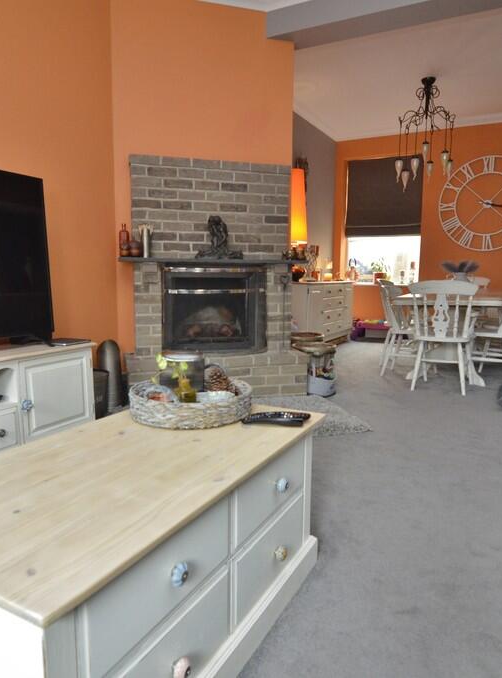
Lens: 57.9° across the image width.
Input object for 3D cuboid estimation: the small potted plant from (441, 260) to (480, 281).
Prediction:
[{"bbox_3d":[2.014,-0.582,4.399,0.340,0.353,0.310,4,9,30],"label":"small potted plant"}]

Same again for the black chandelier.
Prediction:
[{"bbox_3d":[1.881,-2.209,4.883,0.577,1.157,0.577,4,9,30],"label":"black chandelier"}]

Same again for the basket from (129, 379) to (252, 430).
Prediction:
[{"bbox_3d":[-0.190,0.188,1.417,0.375,0.080,0.350,-1,8,-8],"label":"basket"}]

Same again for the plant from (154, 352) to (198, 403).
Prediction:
[{"bbox_3d":[-0.228,0.133,1.382,0.130,0.187,0.100,-1,8,-8],"label":"plant"}]

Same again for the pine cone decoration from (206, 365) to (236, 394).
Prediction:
[{"bbox_3d":[-0.094,0.134,1.451,0.100,0.100,0.100,-1,8,-8],"label":"pine cone decoration"}]

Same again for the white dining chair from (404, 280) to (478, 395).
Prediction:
[{"bbox_3d":[1.578,-0.027,3.712,0.490,0.890,0.540,4,8,25],"label":"white dining chair"}]

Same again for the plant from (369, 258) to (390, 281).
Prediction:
[{"bbox_3d":[2.054,-1.086,7.257,0.300,0.395,0.270,4,9,30],"label":"plant"}]

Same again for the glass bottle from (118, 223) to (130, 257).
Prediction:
[{"bbox_3d":[-0.868,-0.676,3.100,0.065,0.230,0.065,-2,8,-15],"label":"glass bottle"}]

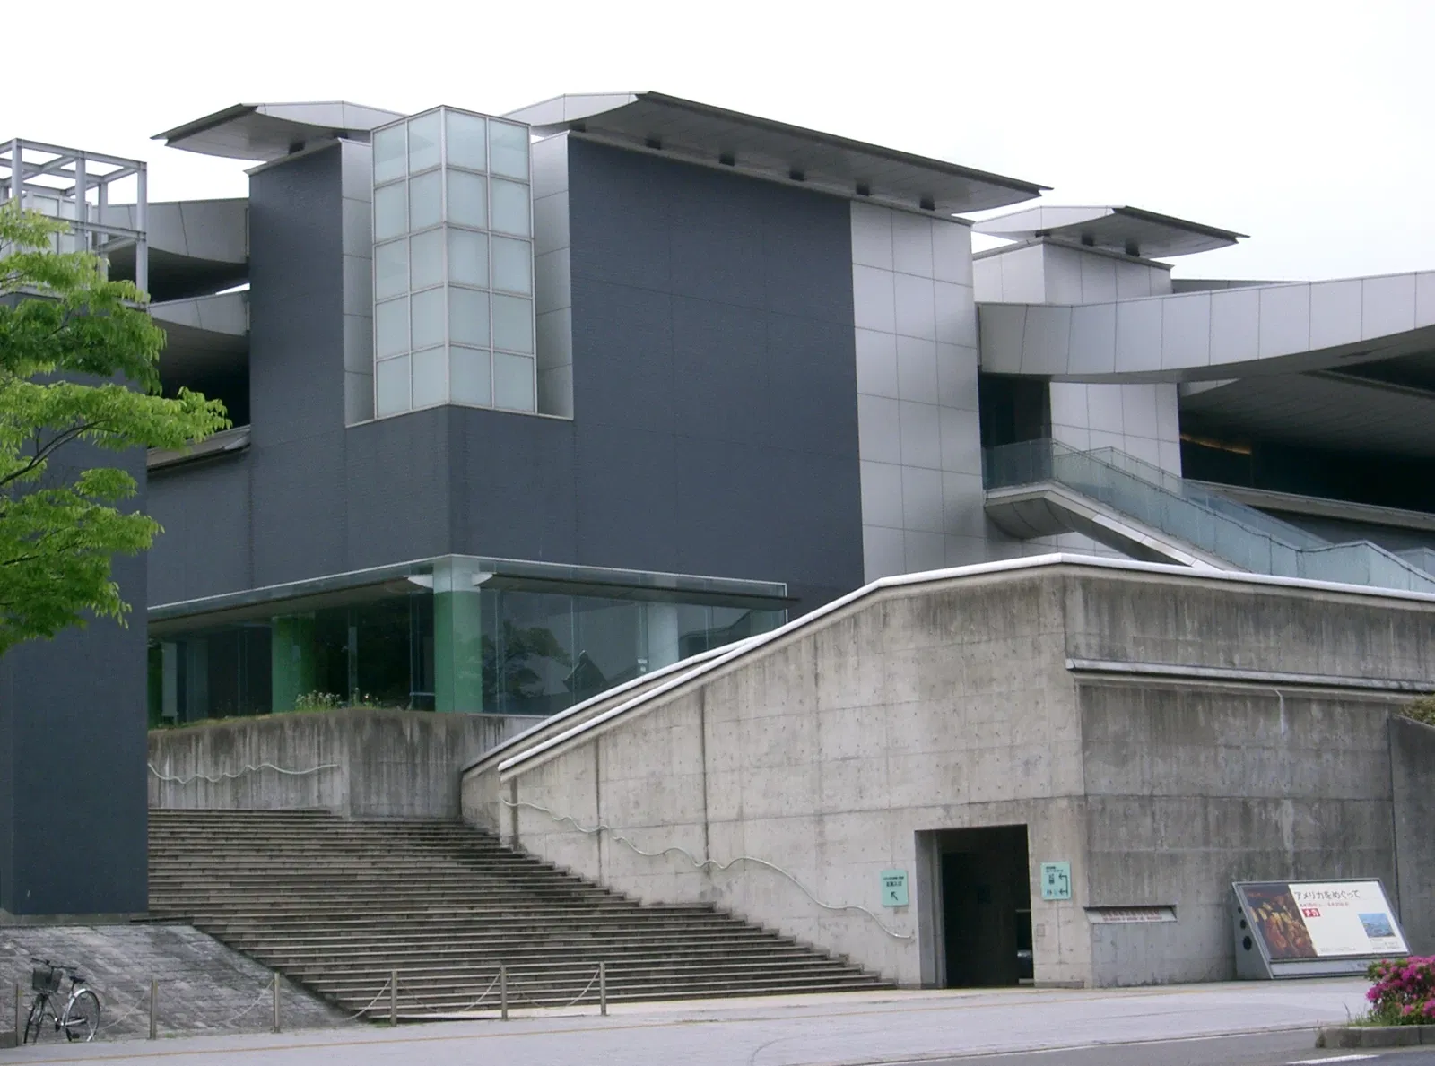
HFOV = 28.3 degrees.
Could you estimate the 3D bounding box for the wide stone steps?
[{"bbox_3d":[-5.826,6.519,50.990,12.500,3.860,14.200,6,-11,-43],"label":"wide stone steps"}]

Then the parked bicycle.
[{"bbox_3d":[-8.511,6.065,36.900,0.580,1.060,1.720,-5,-9,26],"label":"parked bicycle"}]

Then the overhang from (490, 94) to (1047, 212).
[{"bbox_3d":[1.526,-9.123,69.429,13.710,0.780,5.730,6,-11,-43],"label":"overhang"}]

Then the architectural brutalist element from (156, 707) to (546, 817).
[{"bbox_3d":[-8.100,5.452,63.077,5.820,2.380,7.800,6,-11,-43],"label":"architectural brutalist element"}]

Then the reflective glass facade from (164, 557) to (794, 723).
[{"bbox_3d":[-6.178,3.258,68.419,10.150,3.480,12.300,6,-11,-43],"label":"reflective glass facade"}]

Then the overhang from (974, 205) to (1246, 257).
[{"bbox_3d":[10.630,-8.180,78.016,5.450,0.780,5.730,6,-11,-43],"label":"overhang"}]

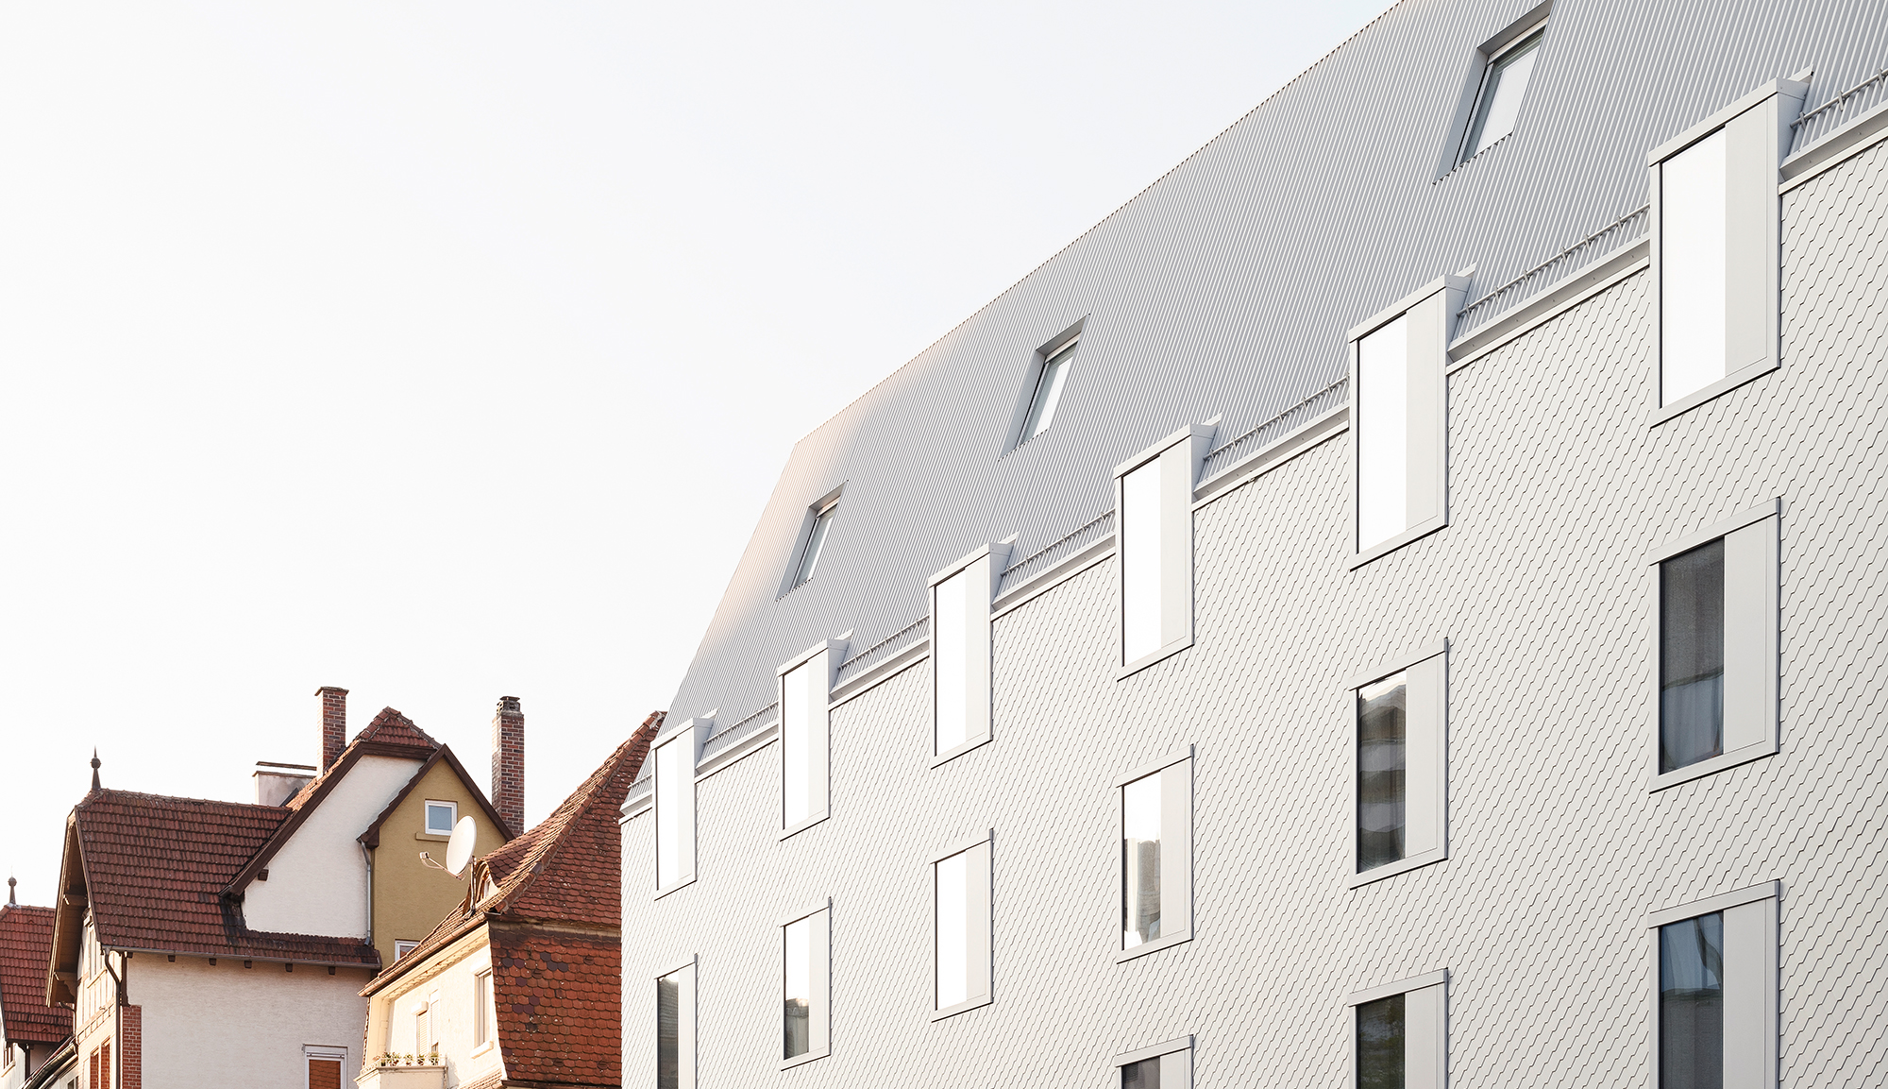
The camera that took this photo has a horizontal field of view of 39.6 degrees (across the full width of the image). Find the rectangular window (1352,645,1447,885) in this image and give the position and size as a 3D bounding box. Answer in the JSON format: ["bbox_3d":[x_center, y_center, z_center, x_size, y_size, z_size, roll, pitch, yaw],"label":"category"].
[{"bbox_3d":[4.079,1.983,23.355,0.150,1.920,1.315,6,-13,-28],"label":"rectangular window"}]

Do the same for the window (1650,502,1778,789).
[{"bbox_3d":[6.013,0.823,20.388,0.150,1.936,1.334,6,-13,-28],"label":"window"}]

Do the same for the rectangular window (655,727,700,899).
[{"bbox_3d":[-3.534,3.574,35.100,0.220,2.136,1.261,6,-13,-28],"label":"rectangular window"}]

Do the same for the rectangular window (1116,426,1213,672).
[{"bbox_3d":[2.339,0.118,28.216,0.250,2.410,1.460,8,-17,-28],"label":"rectangular window"}]

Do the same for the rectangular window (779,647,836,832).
[{"bbox_3d":[-1.645,2.440,32.201,0.220,2.144,1.289,6,-13,-28],"label":"rectangular window"}]

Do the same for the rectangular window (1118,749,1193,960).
[{"bbox_3d":[2.148,3.137,26.319,0.150,1.916,1.292,6,-13,-28],"label":"rectangular window"}]

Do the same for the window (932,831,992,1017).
[{"bbox_3d":[0.257,4.481,30.774,0.150,1.950,1.460,8,-17,-28],"label":"window"}]

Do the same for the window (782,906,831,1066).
[{"bbox_3d":[-1.761,5.744,34.151,0.150,1.950,1.460,8,-17,-28],"label":"window"}]

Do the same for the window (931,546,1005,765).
[{"bbox_3d":[0.280,1.374,31.671,0.250,2.410,1.460,8,-17,-28],"label":"window"}]

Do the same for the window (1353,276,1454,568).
[{"bbox_3d":[4.343,-1.119,24.803,0.200,2.410,1.460,8,-17,-28],"label":"window"}]

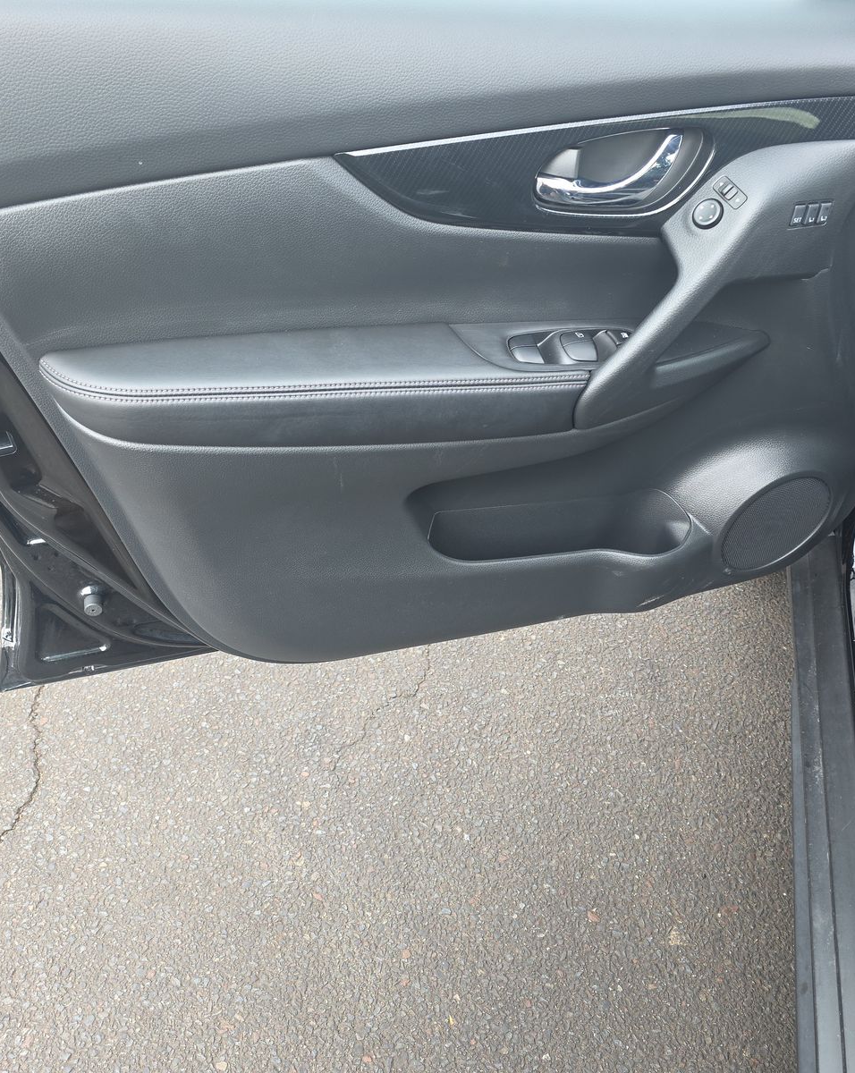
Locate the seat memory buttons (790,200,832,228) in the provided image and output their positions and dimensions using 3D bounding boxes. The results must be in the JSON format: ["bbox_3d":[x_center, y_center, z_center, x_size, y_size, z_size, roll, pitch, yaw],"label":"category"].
[{"bbox_3d":[0.356,-0.302,0.887,0.037,0.024,0.010,-9,42,-8],"label":"seat memory buttons"}]

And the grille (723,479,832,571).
[{"bbox_3d":[0.450,-0.017,1.231,0.160,0.160,0.016,-15,47,-14],"label":"grille"}]

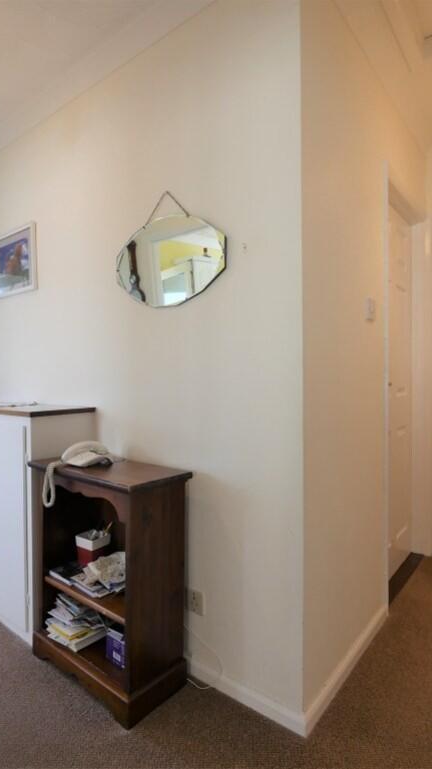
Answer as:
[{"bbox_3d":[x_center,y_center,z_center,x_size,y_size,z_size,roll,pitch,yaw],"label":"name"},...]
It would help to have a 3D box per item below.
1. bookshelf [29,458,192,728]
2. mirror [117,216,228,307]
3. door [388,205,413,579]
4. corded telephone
[{"bbox_3d":[-0.403,0.680,1.542,0.601,0.746,0.289,0,1,39],"label":"bookshelf"},{"bbox_3d":[-0.191,-0.461,1.559,0.580,0.332,0.020,0,1,39],"label":"mirror"},{"bbox_3d":[0.949,0.042,2.255,0.040,1.980,0.710,0,1,39],"label":"door"},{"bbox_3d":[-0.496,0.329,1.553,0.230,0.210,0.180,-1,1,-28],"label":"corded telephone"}]

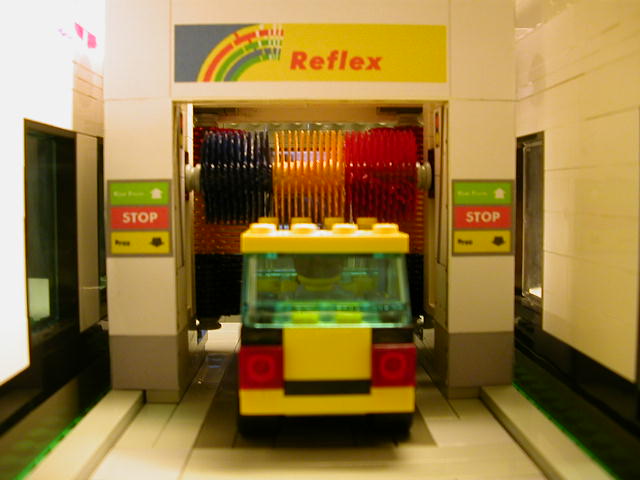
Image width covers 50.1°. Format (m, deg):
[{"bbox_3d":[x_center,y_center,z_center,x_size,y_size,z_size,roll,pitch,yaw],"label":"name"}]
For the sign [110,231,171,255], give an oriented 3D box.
[{"bbox_3d":[-0.042,0.001,0.160,0.014,0.006,0.002,0,4,-1],"label":"sign"}]

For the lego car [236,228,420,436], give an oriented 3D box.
[{"bbox_3d":[0.000,0.017,0.159,0.033,0.043,0.072,0,4,-2],"label":"lego car"}]

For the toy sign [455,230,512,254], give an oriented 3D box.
[{"bbox_3d":[0.038,0.001,0.162,0.014,0.005,0.002,0,4,-1],"label":"toy sign"}]

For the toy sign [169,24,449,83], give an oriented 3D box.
[{"bbox_3d":[-0.002,-0.043,0.158,0.063,0.013,0.002,0,4,-1],"label":"toy sign"}]

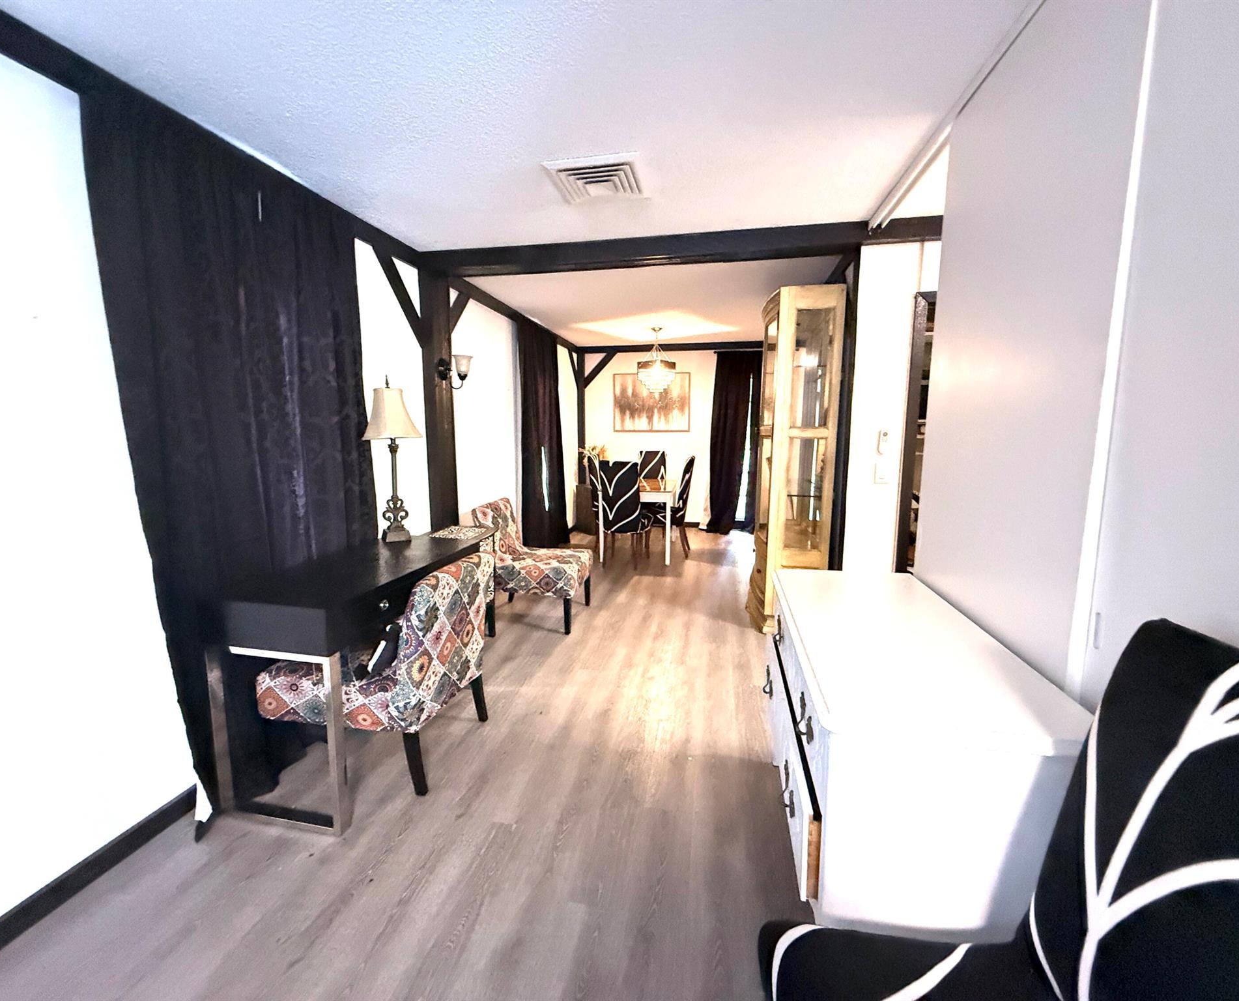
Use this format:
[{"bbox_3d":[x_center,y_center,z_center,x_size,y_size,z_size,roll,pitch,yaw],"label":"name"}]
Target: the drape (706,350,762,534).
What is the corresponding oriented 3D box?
[{"bbox_3d":[1.487,-0.717,6.869,0.694,2.285,0.136,1,8,10],"label":"drape"}]

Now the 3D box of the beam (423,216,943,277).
[{"bbox_3d":[0.249,-1.416,3.069,2.870,0.106,0.211,1,8,10],"label":"beam"}]

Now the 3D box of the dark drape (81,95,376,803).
[{"bbox_3d":[-1.329,-0.068,2.160,0.184,2.285,1.115,1,8,10],"label":"dark drape"}]

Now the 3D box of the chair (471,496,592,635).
[{"bbox_3d":[-0.616,0.429,3.874,0.721,0.823,0.626,1,8,10],"label":"chair"}]

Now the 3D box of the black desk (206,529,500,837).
[{"bbox_3d":[-1.046,0.643,2.406,0.485,0.785,1.265,2,8,10],"label":"black desk"}]

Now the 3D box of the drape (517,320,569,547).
[{"bbox_3d":[-0.741,-0.513,5.431,0.150,2.271,1.360,1,8,10],"label":"drape"}]

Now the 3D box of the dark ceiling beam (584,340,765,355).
[{"bbox_3d":[0.763,-1.975,7.013,2.570,0.090,0.090,2,8,10],"label":"dark ceiling beam"}]

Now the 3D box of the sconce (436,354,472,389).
[{"bbox_3d":[-1.014,-0.798,3.377,0.188,0.204,0.125,1,8,10],"label":"sconce"}]

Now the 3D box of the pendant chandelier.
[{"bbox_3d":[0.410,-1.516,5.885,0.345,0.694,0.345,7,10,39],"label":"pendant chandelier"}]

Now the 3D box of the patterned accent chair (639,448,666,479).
[{"bbox_3d":[0.391,-0.086,6.826,0.456,1.047,0.612,1,8,10],"label":"patterned accent chair"}]

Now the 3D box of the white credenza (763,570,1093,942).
[{"bbox_3d":[0.747,0.750,1.584,0.544,0.802,1.142,2,8,10],"label":"white credenza"}]

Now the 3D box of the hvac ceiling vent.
[{"bbox_3d":[-0.081,-1.355,2.320,0.399,0.040,0.408,2,8,10],"label":"hvac ceiling vent"}]

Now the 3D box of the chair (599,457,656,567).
[{"bbox_3d":[0.061,0.115,5.352,0.456,1.047,0.612,2,8,14],"label":"chair"}]

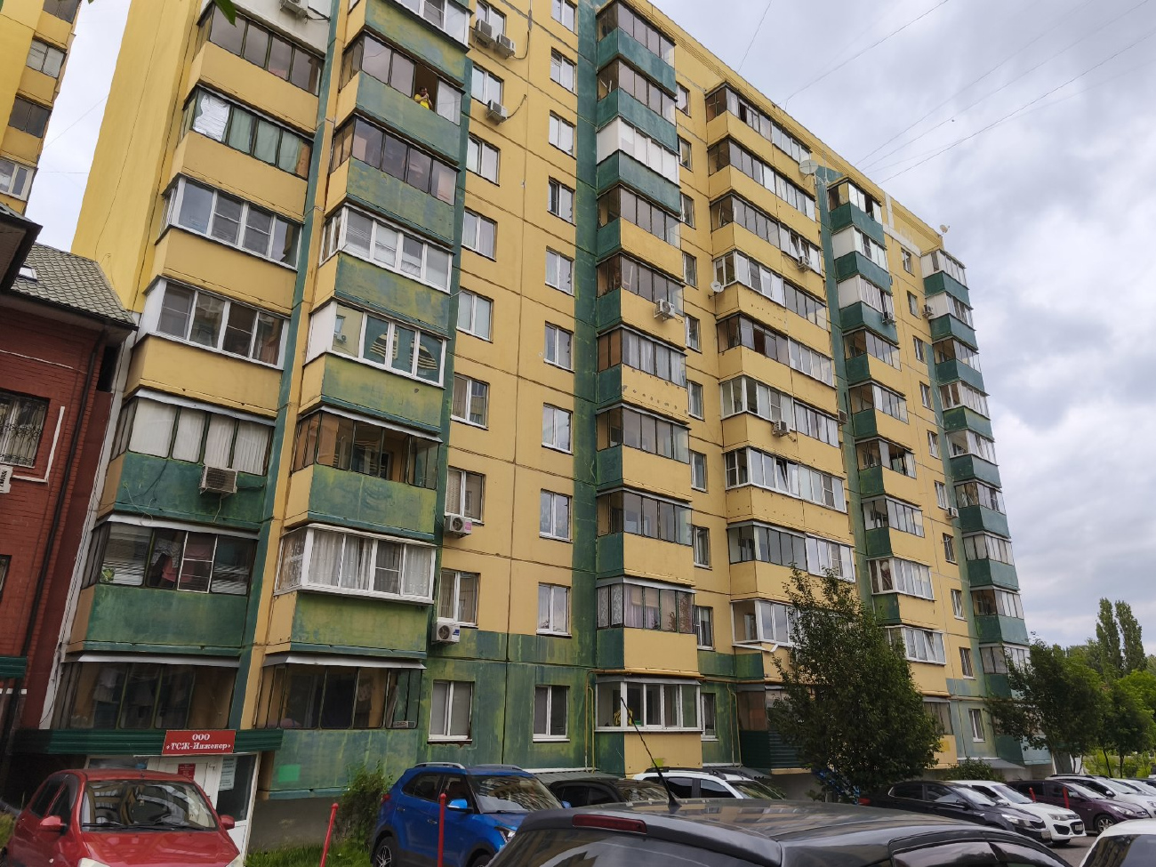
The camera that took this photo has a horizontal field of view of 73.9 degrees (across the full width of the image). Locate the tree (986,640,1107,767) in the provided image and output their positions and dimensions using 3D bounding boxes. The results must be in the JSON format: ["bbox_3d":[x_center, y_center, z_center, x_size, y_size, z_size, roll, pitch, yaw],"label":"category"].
[{"bbox_3d":[19.471,11.795,32.000,4.600,6.500,4.600,17,-26,-38],"label":"tree"}]

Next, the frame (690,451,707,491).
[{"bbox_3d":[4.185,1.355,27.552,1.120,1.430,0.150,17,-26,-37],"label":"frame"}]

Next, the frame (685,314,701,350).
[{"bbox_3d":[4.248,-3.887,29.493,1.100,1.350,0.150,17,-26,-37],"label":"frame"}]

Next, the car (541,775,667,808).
[{"bbox_3d":[0.537,6.668,13.031,1.750,1.470,4.350,17,-26,-38],"label":"car"}]

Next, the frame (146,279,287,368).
[{"bbox_3d":[-8.694,-2.448,18.605,3.050,1.430,0.840,17,-26,-38],"label":"frame"}]

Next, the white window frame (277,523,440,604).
[{"bbox_3d":[-4.997,3.112,17.585,3.200,1.380,1.280,17,-26,-37],"label":"white window frame"}]

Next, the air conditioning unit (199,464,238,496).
[{"bbox_3d":[-8.117,1.086,17.358,0.700,0.530,0.290,17,-26,-38],"label":"air conditioning unit"}]

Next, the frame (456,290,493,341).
[{"bbox_3d":[-3.098,-3.561,23.124,1.240,1.370,0.130,16,-24,-39],"label":"frame"}]

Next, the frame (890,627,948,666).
[{"bbox_3d":[14.663,9.336,33.579,3.500,1.400,1.150,17,-26,-38],"label":"frame"}]

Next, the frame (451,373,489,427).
[{"bbox_3d":[-3.119,-0.907,22.246,1.230,1.380,0.130,16,-24,-39],"label":"frame"}]

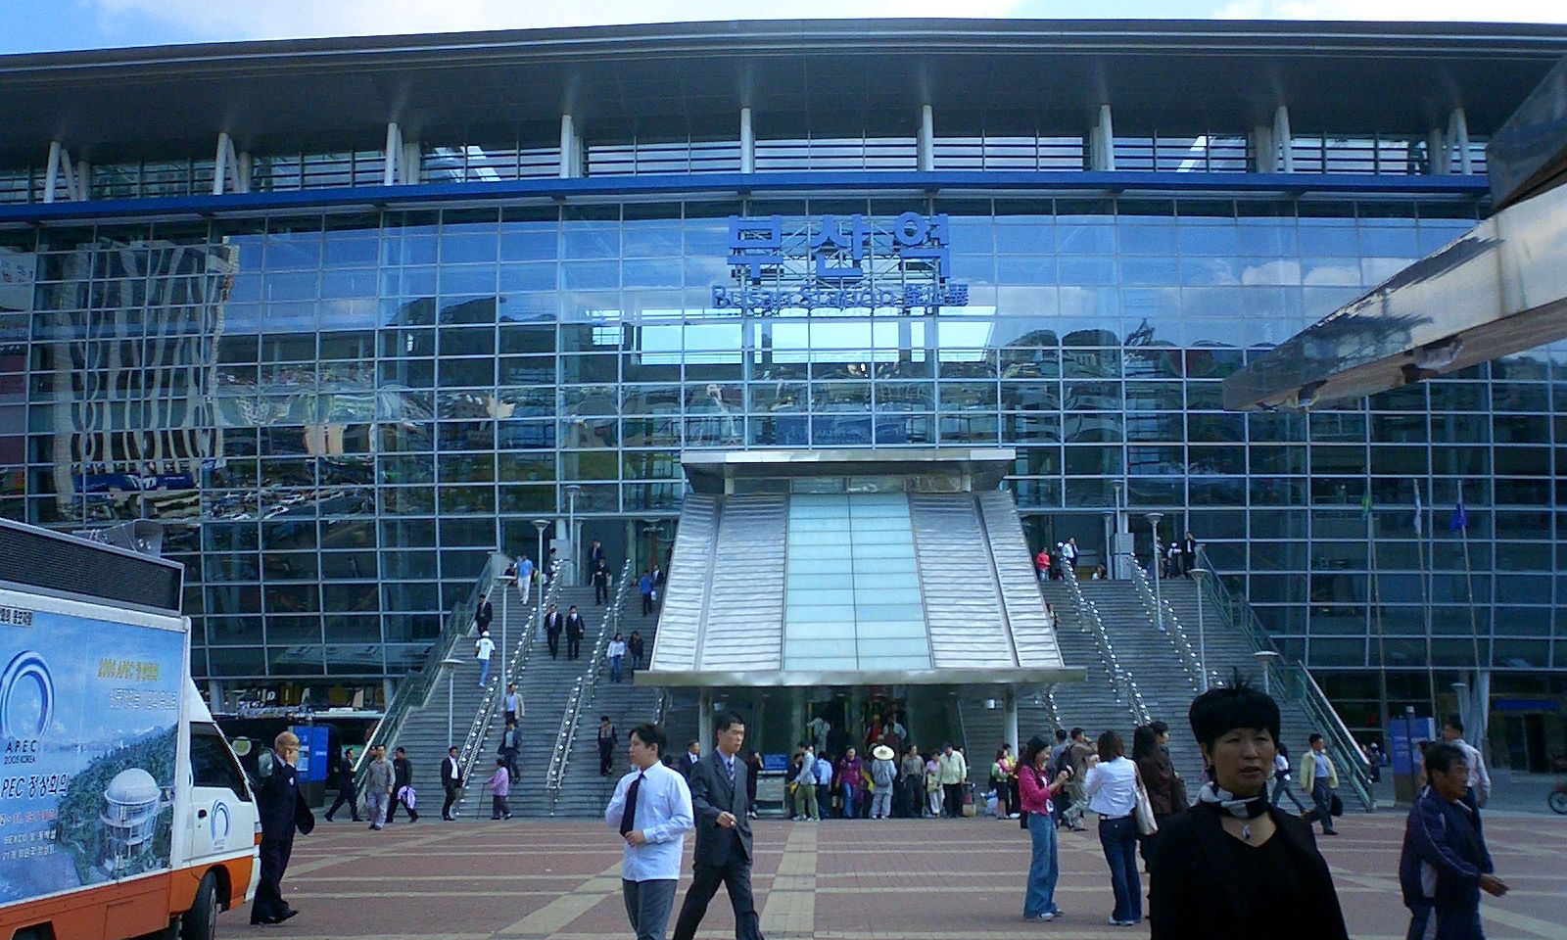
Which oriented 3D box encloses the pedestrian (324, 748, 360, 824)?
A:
[{"bbox_3d":[-10.260,7.315,38.941,0.800,1.710,0.500,-1,-10,3],"label":"pedestrian"}]

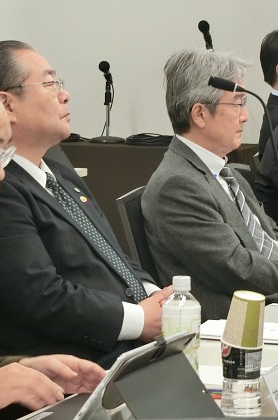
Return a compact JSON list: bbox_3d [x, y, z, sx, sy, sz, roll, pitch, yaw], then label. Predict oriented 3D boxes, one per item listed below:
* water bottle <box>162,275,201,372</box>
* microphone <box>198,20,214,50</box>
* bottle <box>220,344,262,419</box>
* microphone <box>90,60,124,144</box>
[{"bbox_3d":[0.075,0.218,4.056,0.068,0.210,0.068,0,6,0],"label":"water bottle"},{"bbox_3d":[0.287,-0.706,9.616,0.052,0.175,0.052,-12,17,18],"label":"microphone"},{"bbox_3d":[0.172,0.241,3.877,0.067,0.204,0.067,2,7,21],"label":"bottle"},{"bbox_3d":[-0.133,-0.462,9.736,0.150,0.335,0.150,2,6,17],"label":"microphone"}]

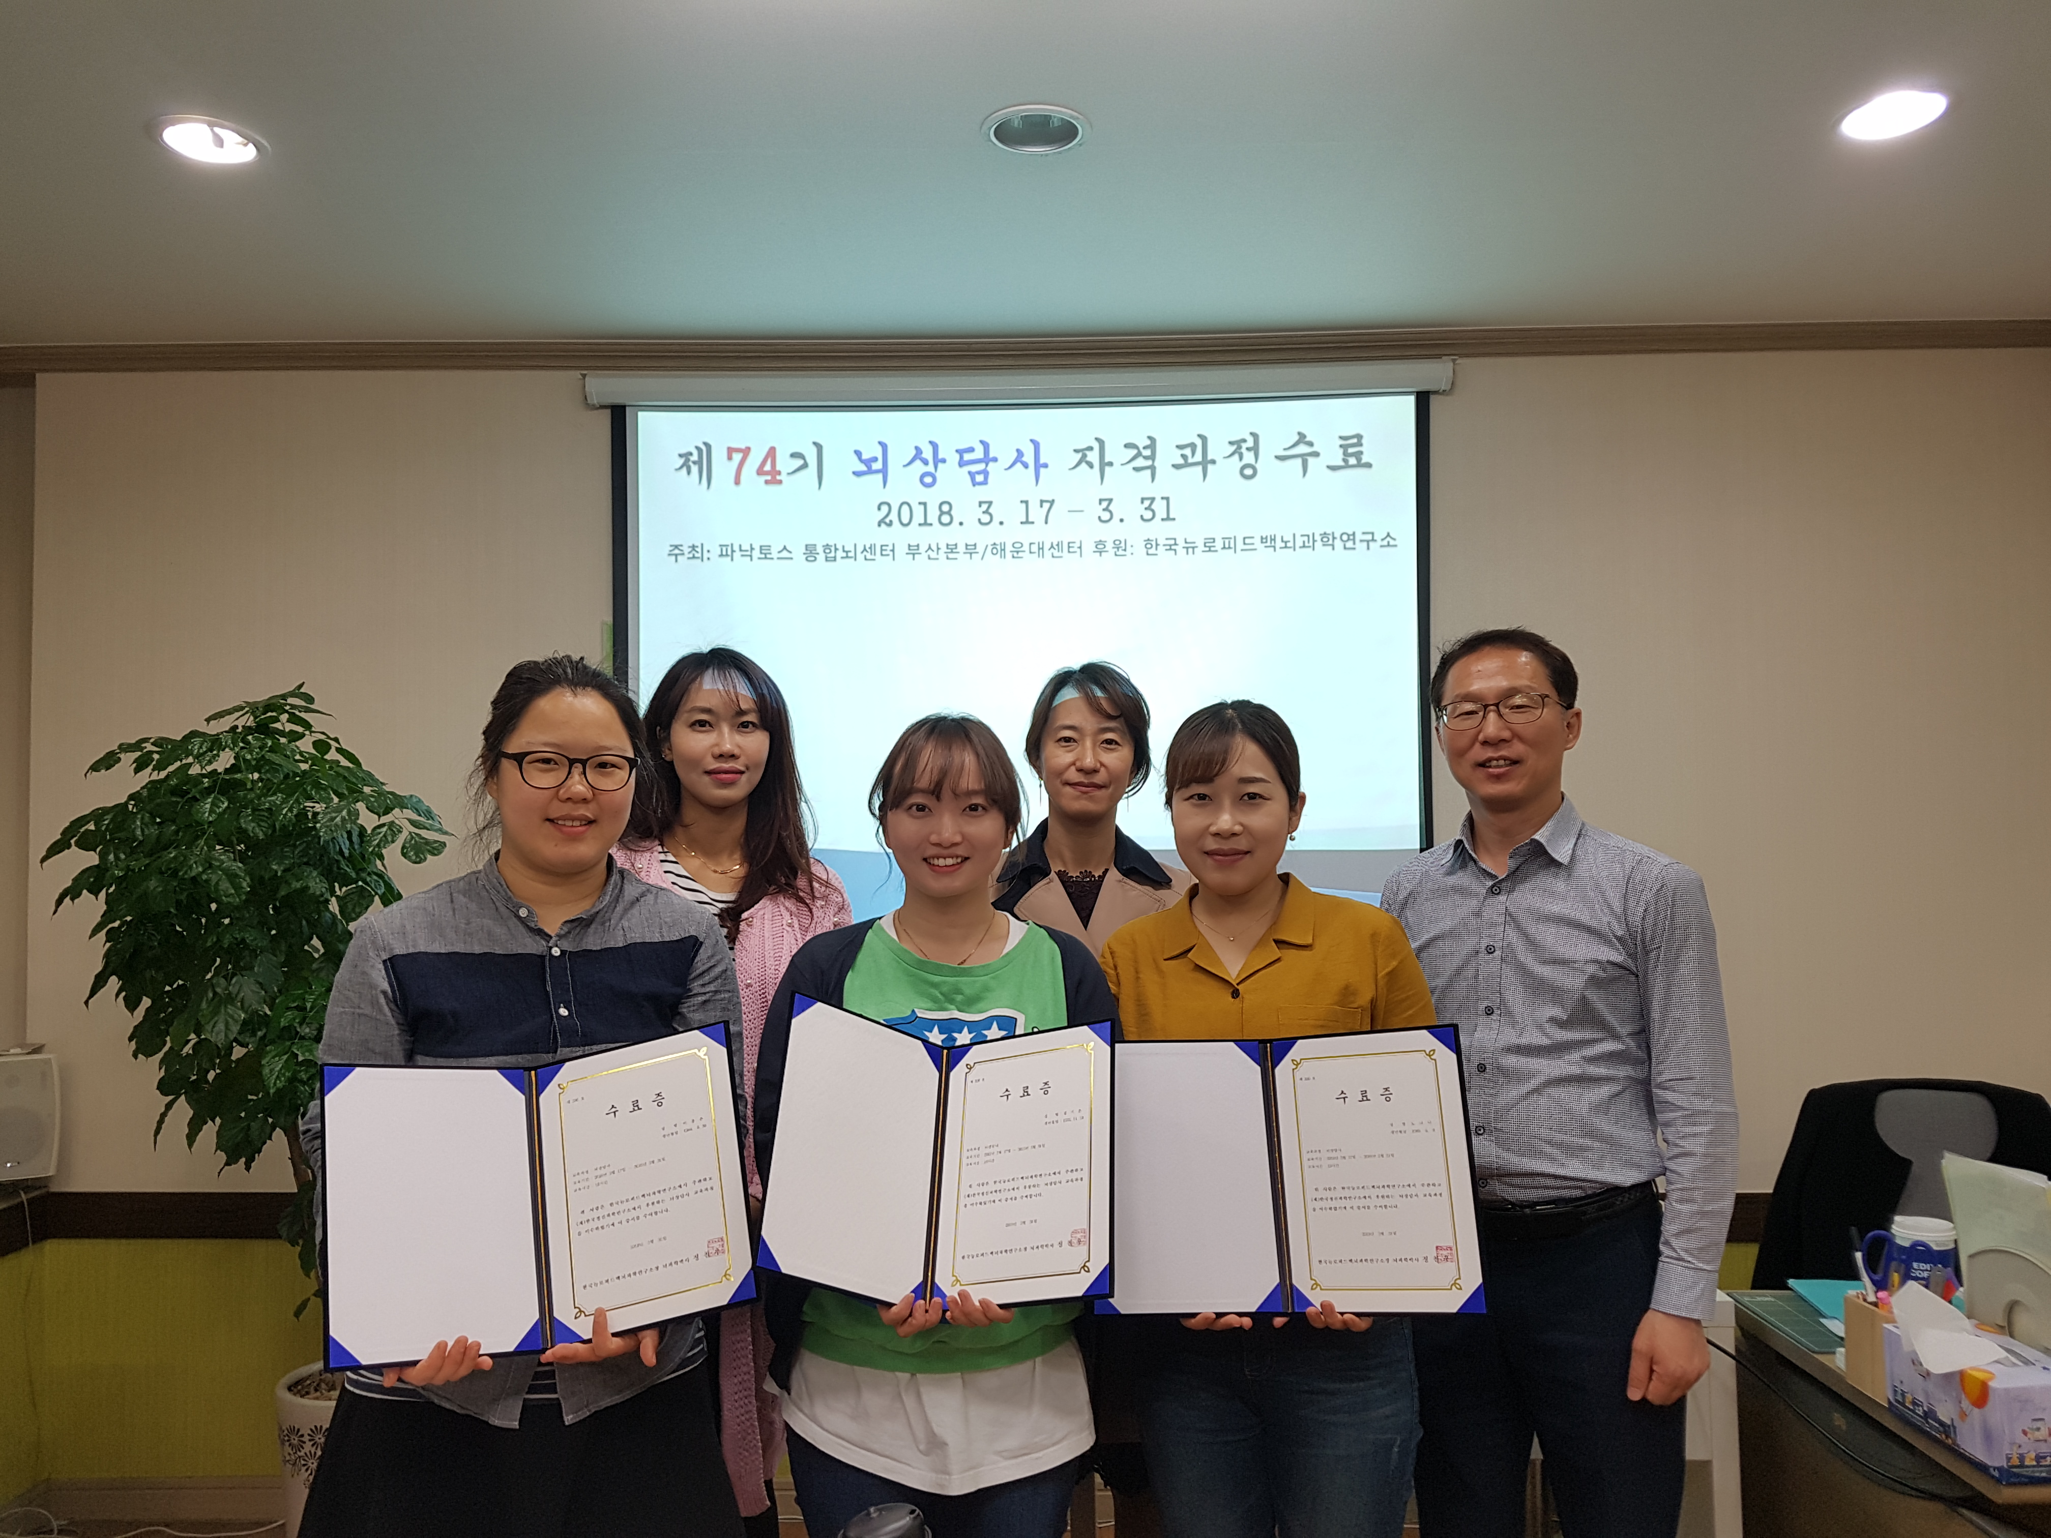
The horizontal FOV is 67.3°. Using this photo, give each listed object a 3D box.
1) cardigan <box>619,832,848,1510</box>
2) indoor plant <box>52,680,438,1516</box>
[{"bbox_3d":[-0.432,0.580,2.162,0.450,0.940,0.280,0,-1,-5],"label":"cardigan"},{"bbox_3d":[-1.371,0.693,2.710,0.710,1.660,0.670,0,-1,0],"label":"indoor plant"}]

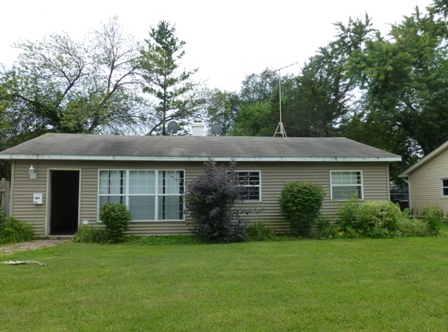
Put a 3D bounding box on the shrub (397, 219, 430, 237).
[{"bbox_3d":[6.213,2.000,11.467,1.169,0.548,0.850,0,-4,-6],"label":"shrub"}]

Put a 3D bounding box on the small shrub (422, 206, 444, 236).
[{"bbox_3d":[6.941,1.823,11.605,0.746,0.917,0.700,0,-4,-6],"label":"small shrub"}]

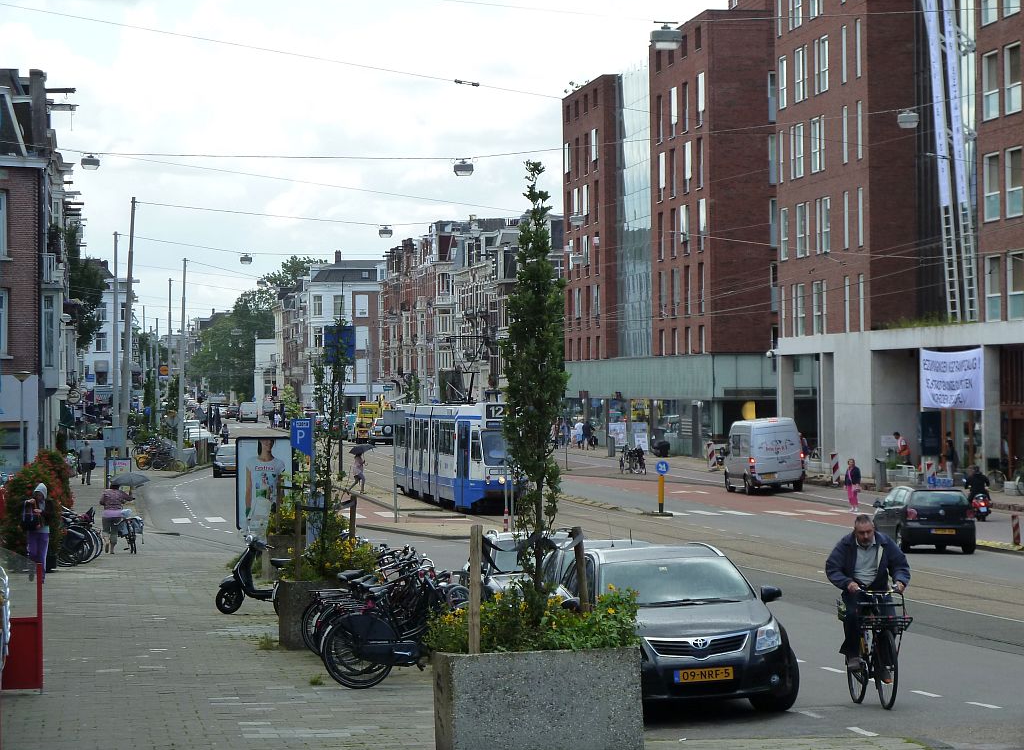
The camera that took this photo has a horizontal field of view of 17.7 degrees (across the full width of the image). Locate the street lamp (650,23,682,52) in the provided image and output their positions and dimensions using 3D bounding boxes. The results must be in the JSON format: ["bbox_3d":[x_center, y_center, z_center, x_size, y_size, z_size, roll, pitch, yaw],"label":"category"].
[{"bbox_3d":[2.400,-5.261,51.000,0.500,0.440,0.450,-1,0,-7],"label":"street lamp"}]

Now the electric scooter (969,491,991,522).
[{"bbox_3d":[12.540,3.350,88.000,0.700,1.130,1.800,0,0,-3],"label":"electric scooter"}]

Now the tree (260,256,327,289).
[{"bbox_3d":[-22.521,-3.300,340.000,10.000,18.000,10.000,0,0,-7],"label":"tree"}]

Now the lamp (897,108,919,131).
[{"bbox_3d":[8.450,-5.447,70.000,0.470,0.380,0.480,0,0,-7],"label":"lamp"}]

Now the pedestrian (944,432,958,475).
[{"bbox_3d":[15.380,2.890,115.000,0.500,1.750,0.520,-1,0,3],"label":"pedestrian"}]

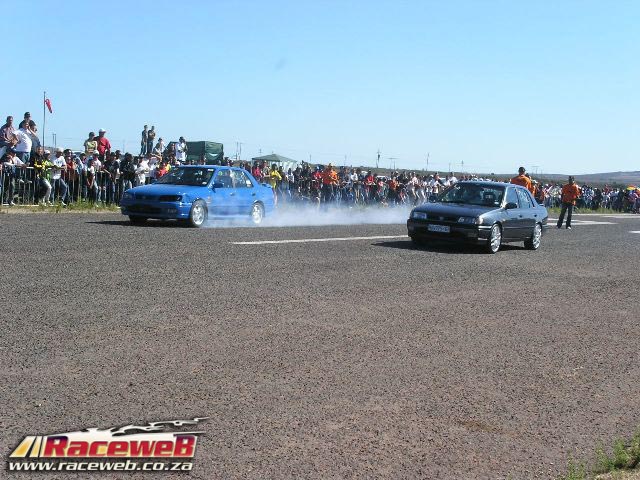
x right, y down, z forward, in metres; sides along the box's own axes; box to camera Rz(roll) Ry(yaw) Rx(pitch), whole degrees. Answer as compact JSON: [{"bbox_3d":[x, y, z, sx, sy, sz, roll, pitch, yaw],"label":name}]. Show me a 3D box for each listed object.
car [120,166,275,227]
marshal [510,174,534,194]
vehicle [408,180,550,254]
[{"bbox_3d":[-2.706,-1.038,25.618,1.700,1.380,4.230,5,4,28],"label":"car"},{"bbox_3d":[5.395,-1.058,29.856,0.580,1.800,0.360,4,4,15],"label":"marshal"},{"bbox_3d":[3.343,-0.508,22.747,1.700,1.380,4.230,5,4,30],"label":"vehicle"}]

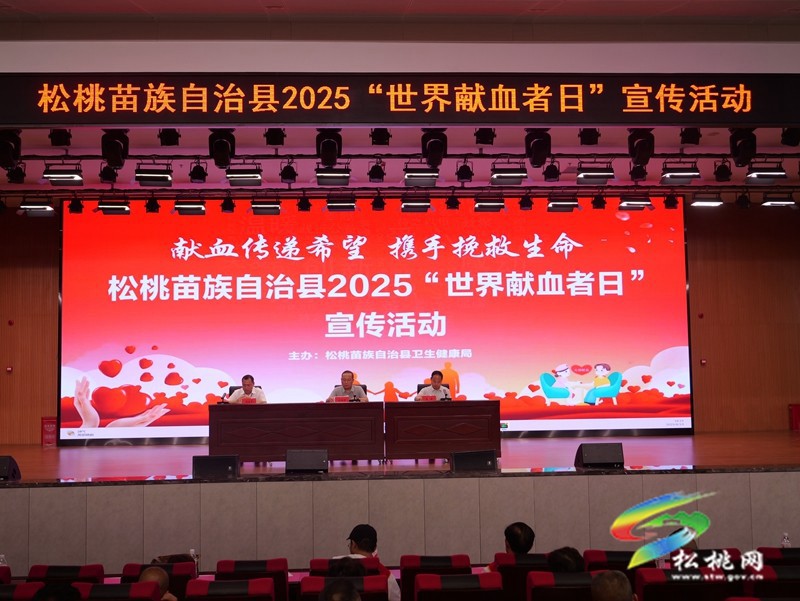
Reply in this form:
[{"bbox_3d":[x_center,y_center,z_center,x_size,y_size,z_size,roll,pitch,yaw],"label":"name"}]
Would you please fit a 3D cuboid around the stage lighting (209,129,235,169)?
[{"bbox_3d":[-2.053,-1.777,10.641,0.300,0.500,0.270,-1,-4,-3],"label":"stage lighting"}]

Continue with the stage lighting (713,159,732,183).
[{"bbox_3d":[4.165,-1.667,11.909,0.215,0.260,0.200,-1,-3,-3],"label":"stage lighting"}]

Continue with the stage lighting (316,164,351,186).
[{"bbox_3d":[-0.913,-1.716,12.702,0.480,0.270,0.260,-1,-4,-3],"label":"stage lighting"}]

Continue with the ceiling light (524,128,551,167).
[{"bbox_3d":[1.611,-1.810,10.835,0.300,0.500,0.270,-1,-4,-3],"label":"ceiling light"}]

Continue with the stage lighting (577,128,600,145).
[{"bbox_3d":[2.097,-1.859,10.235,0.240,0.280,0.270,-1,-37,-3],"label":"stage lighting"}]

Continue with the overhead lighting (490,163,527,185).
[{"bbox_3d":[1.381,-1.617,11.777,0.430,0.250,0.280,-1,-3,-3],"label":"overhead lighting"}]

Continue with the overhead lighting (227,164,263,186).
[{"bbox_3d":[-1.953,-1.570,11.620,0.430,0.250,0.280,-1,-3,-3],"label":"overhead lighting"}]

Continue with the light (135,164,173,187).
[{"bbox_3d":[-3.350,-1.699,12.572,0.490,0.270,0.260,-1,-4,-3],"label":"light"}]

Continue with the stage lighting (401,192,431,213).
[{"bbox_3d":[0.261,-1.601,15.114,0.470,0.280,0.260,-1,-4,-3],"label":"stage lighting"}]

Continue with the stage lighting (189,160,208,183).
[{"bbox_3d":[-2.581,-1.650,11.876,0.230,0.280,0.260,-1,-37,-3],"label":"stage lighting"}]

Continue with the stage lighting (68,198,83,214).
[{"bbox_3d":[-5.201,-1.514,14.824,0.220,0.240,0.200,-1,-4,-3],"label":"stage lighting"}]

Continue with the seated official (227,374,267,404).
[{"bbox_3d":[-1.949,1.505,11.833,0.520,1.110,0.720,-1,-3,-3],"label":"seated official"}]

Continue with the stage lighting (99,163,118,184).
[{"bbox_3d":[-3.952,-1.722,12.541,0.240,0.270,0.210,-1,-4,-3],"label":"stage lighting"}]

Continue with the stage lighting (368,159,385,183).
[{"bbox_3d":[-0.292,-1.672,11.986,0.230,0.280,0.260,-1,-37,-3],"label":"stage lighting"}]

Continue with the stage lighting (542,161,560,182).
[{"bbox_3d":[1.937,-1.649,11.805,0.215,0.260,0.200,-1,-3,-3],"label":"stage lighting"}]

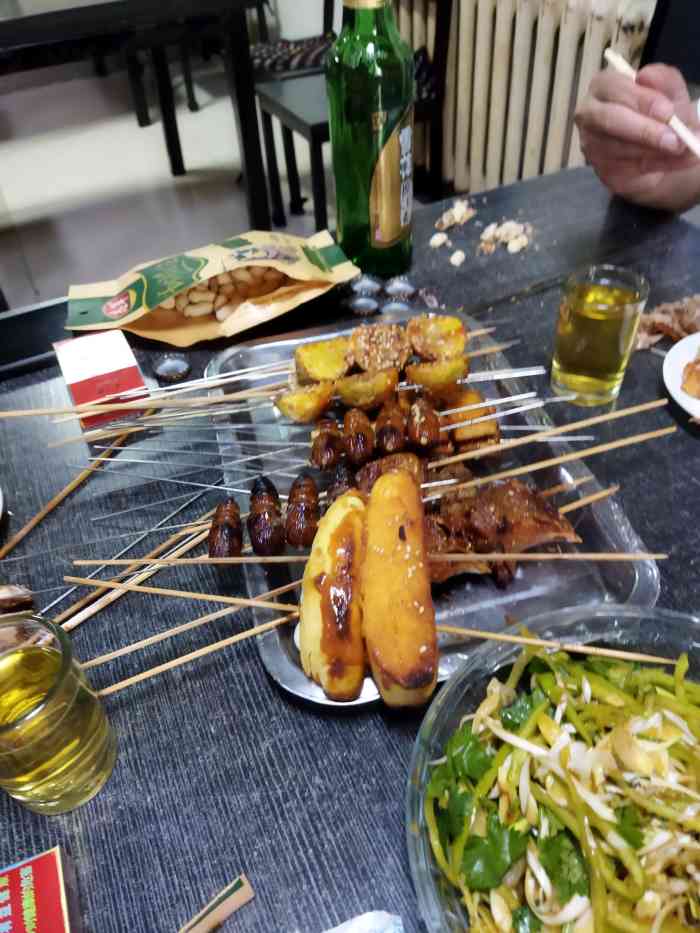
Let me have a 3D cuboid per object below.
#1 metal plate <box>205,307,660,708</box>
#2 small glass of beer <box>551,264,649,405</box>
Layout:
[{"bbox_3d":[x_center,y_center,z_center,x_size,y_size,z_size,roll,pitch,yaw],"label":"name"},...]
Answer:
[{"bbox_3d":[0.031,0.000,0.496,0.225,0.022,0.332,-13,45,-9],"label":"metal plate"},{"bbox_3d":[0.179,-0.094,0.531,0.057,0.086,0.057,-2,44,2],"label":"small glass of beer"}]

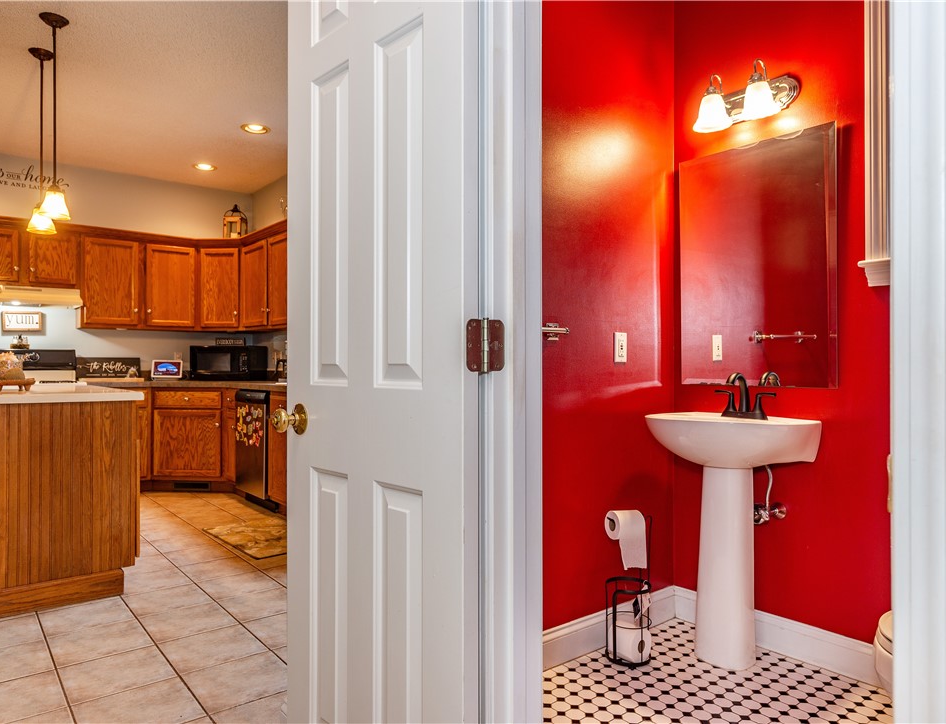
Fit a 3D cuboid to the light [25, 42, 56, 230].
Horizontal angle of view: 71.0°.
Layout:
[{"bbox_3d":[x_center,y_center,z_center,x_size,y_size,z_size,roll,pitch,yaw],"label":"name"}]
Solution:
[{"bbox_3d":[-2.322,-1.180,3.573,0.135,0.960,0.135,0,0,-39],"label":"light"}]

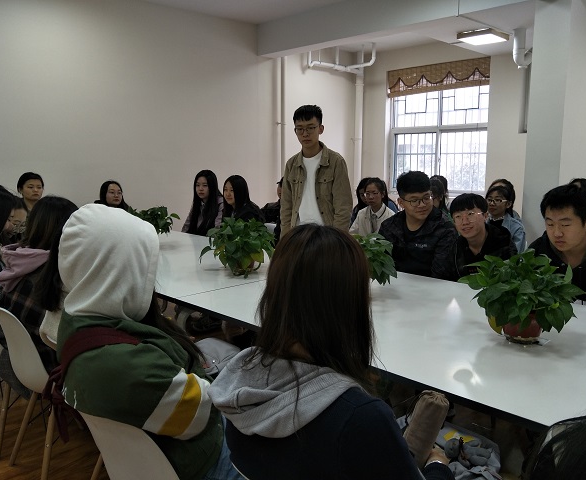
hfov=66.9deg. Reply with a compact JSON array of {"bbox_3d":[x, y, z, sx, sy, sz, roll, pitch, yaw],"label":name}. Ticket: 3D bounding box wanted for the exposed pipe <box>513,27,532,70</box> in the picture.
[{"bbox_3d":[2.230,-1.856,4.300,0.150,0.380,0.190,8,12,40],"label":"exposed pipe"}]

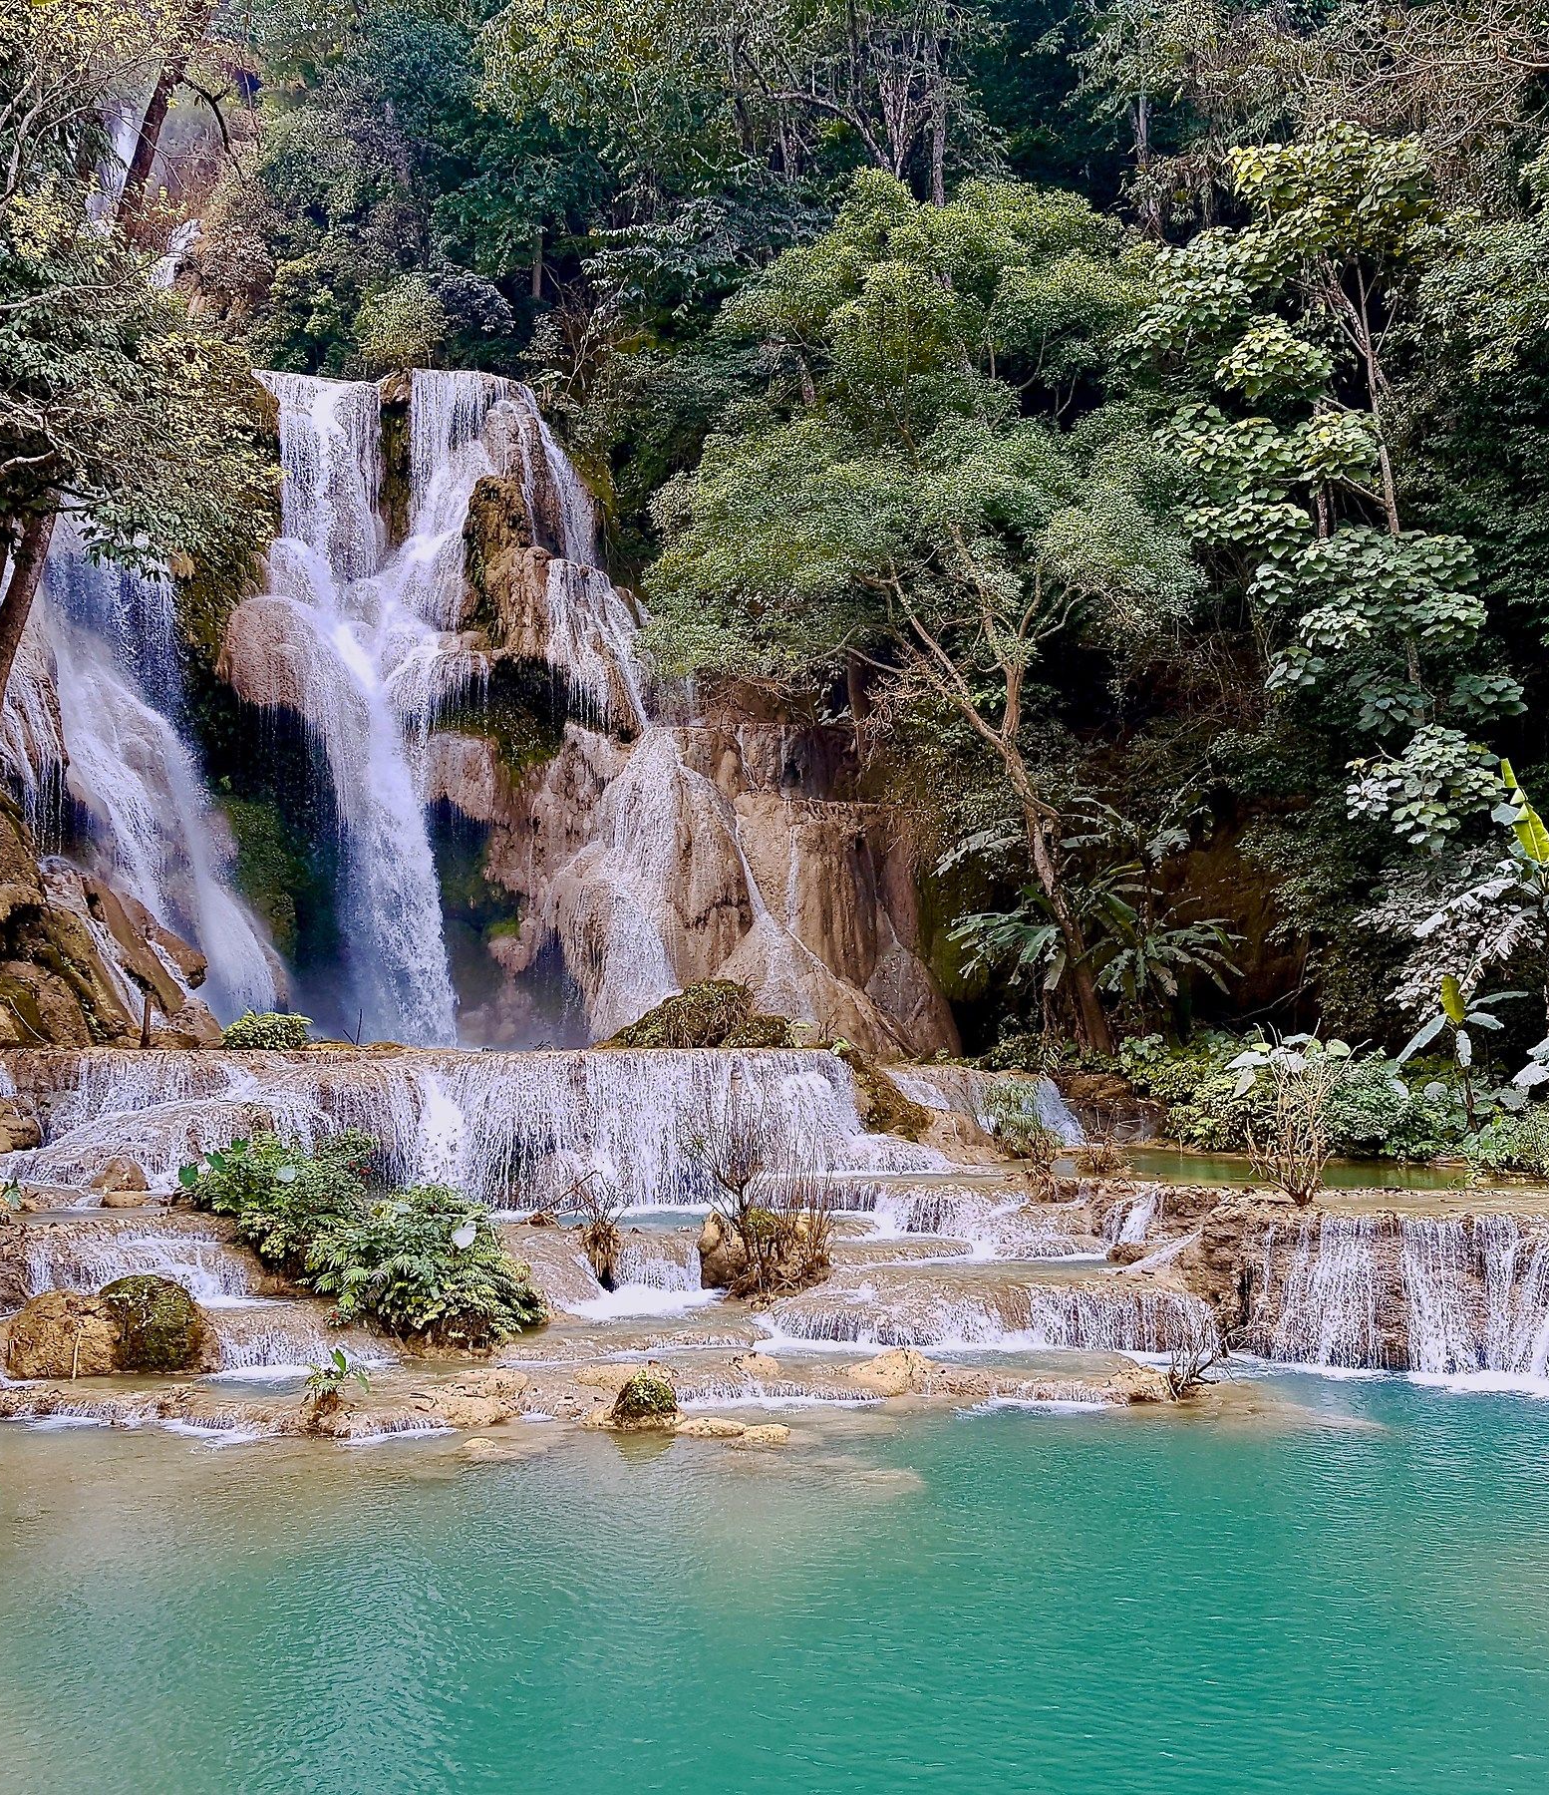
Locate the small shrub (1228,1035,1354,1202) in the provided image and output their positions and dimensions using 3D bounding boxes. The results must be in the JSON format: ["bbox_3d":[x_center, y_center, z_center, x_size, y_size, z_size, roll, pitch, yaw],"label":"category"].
[{"bbox_3d":[5.225,2.234,18.200,1.268,1.685,1.200,0,-4,0],"label":"small shrub"}]

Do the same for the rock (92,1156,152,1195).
[{"bbox_3d":[-7.089,3.012,19.500,0.649,0.406,0.500,0,-4,0],"label":"rock"}]

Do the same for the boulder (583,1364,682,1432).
[{"bbox_3d":[-1.406,4.990,17.900,0.950,0.570,0.750,0,-3,0],"label":"boulder"}]

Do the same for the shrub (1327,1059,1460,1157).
[{"bbox_3d":[7.596,2.633,22.300,1.804,1.206,1.400,0,-4,0],"label":"shrub"}]

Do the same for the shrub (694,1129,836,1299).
[{"bbox_3d":[-0.113,3.815,21.700,1.710,1.990,1.450,0,-3,0],"label":"shrub"}]

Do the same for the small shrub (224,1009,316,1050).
[{"bbox_3d":[-7.273,1.905,25.800,1.300,0.550,1.000,0,-3,0],"label":"small shrub"}]

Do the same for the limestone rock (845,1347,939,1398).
[{"bbox_3d":[1.048,4.227,16.000,0.849,0.449,0.600,0,-4,0],"label":"limestone rock"}]

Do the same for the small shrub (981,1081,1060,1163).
[{"bbox_3d":[3.597,3.284,26.200,1.210,1.140,1.100,0,-3,0],"label":"small shrub"}]

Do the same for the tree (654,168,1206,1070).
[{"bbox_3d":[2.286,-4.456,28.000,8.380,13.720,7.800,0,-3,0],"label":"tree"}]

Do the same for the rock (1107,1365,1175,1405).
[{"bbox_3d":[3.188,4.235,15.600,0.584,0.341,0.450,0,-4,0],"label":"rock"}]

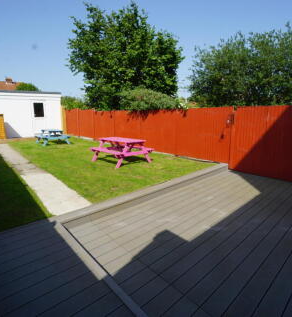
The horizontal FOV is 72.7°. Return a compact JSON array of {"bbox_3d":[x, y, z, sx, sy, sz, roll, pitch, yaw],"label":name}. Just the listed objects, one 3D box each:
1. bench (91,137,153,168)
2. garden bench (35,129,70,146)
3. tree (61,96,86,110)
[{"bbox_3d":[-0.780,-0.230,6.427,1.440,0.730,1.510,-8,14,-43],"label":"bench"},{"bbox_3d":[-5.192,-1.165,11.072,1.440,0.730,1.510,-8,13,-41],"label":"garden bench"},{"bbox_3d":[-6.436,-3.757,17.802,3.200,3.480,3.000,-2,11,-19],"label":"tree"}]

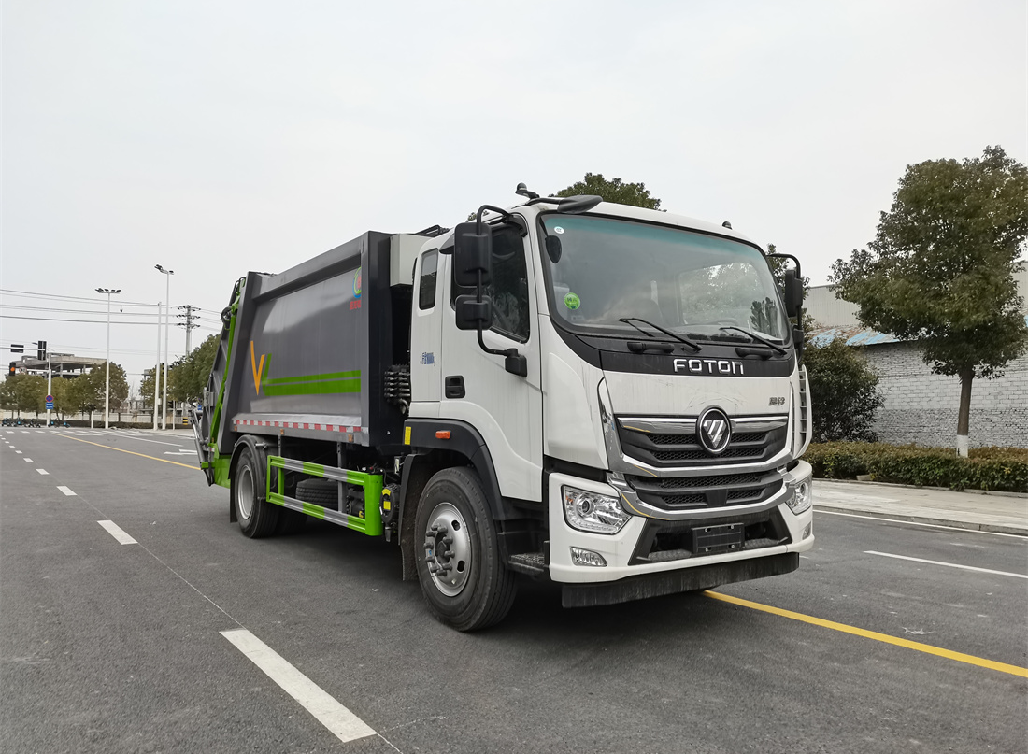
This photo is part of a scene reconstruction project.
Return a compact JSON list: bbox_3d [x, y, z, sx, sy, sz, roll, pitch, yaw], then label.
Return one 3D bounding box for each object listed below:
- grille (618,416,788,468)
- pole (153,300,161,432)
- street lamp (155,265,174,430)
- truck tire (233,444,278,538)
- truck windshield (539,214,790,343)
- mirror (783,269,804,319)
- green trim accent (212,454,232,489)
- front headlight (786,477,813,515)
[{"bbox_3d":[1.159,0.369,4.475,1.450,0.300,0.140,2,-3,-33],"label":"grille"},{"bbox_3d":[-27.892,-0.820,60.500,0.300,10.100,0.300,1,-3,-25],"label":"pole"},{"bbox_3d":[-28.358,-2.414,62.132,1.500,13.200,0.500,2,-3,-35],"label":"street lamp"},{"bbox_3d":[-2.930,1.296,8.798,0.280,1.030,1.030,2,-3,-35],"label":"truck tire"},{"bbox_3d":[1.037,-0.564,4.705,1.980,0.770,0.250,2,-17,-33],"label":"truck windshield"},{"bbox_3d":[2.165,-0.642,5.963,0.120,0.365,0.215,-2,-3,33],"label":"mirror"},{"bbox_3d":[-3.656,1.194,9.919,0.160,0.420,0.880,2,-3,-35],"label":"green trim accent"},{"bbox_3d":[1.821,0.743,4.956,0.390,0.265,0.170,2,-3,-33],"label":"front headlight"}]

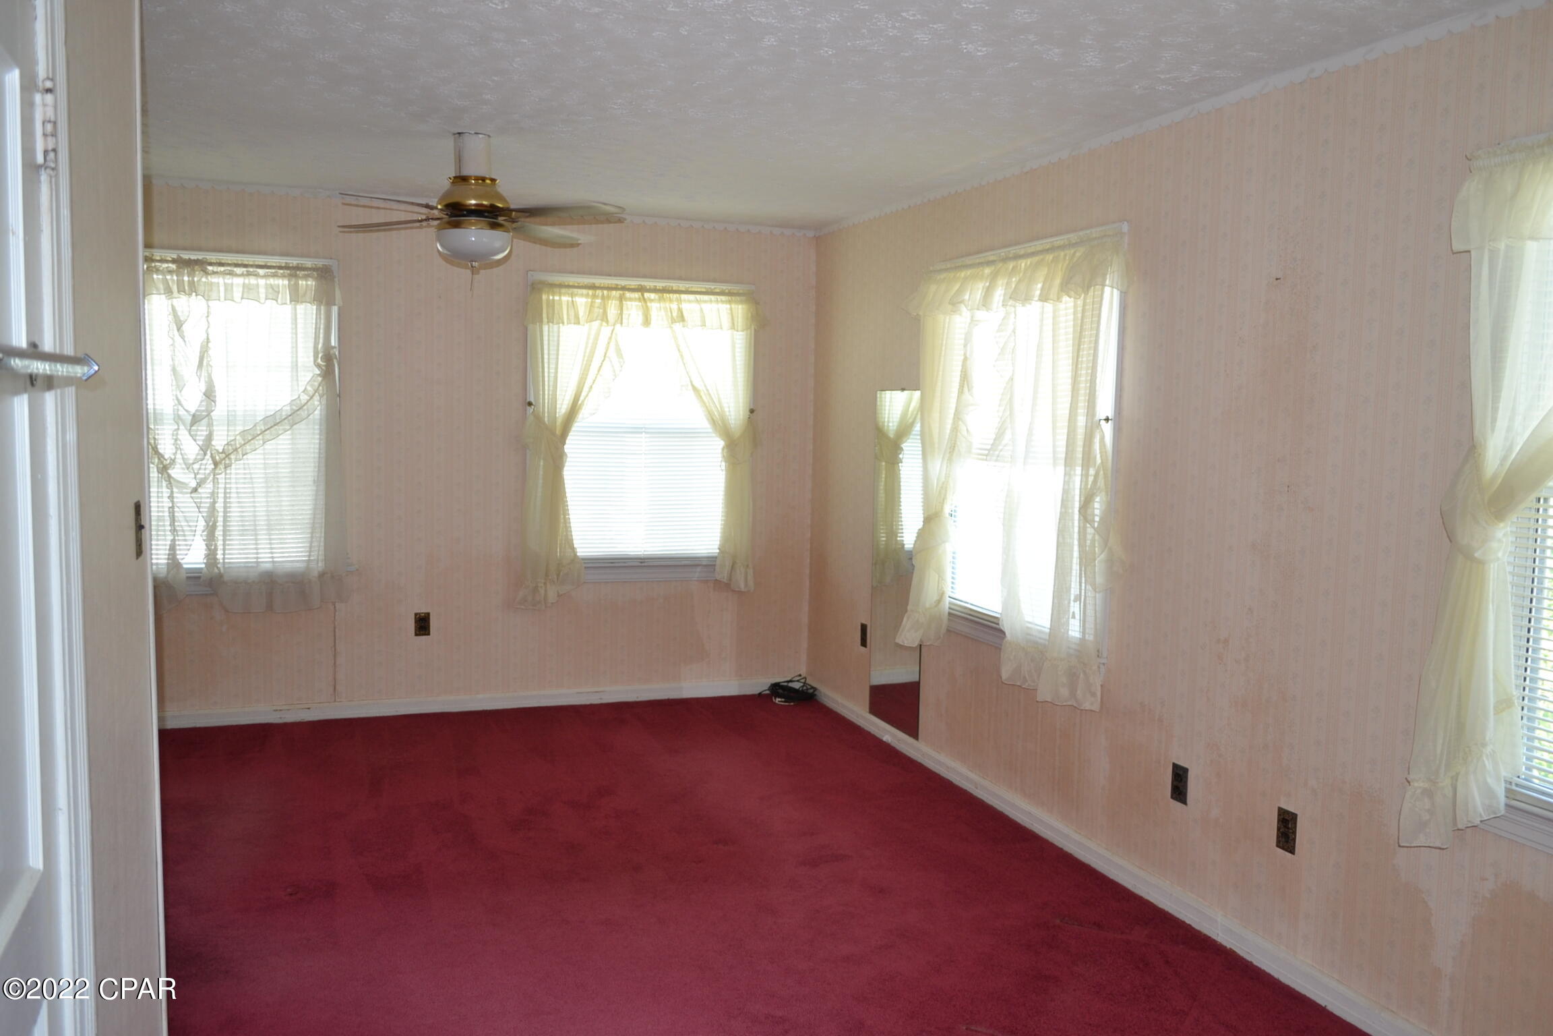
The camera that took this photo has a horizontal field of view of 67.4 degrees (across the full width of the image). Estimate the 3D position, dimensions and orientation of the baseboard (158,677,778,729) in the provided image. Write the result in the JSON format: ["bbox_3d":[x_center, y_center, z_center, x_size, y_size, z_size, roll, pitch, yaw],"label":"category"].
[{"bbox_3d":[-1.398,0.903,5.717,3.255,0.080,0.019,0,6,-19],"label":"baseboard"}]

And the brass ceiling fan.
[{"bbox_3d":[-1.057,-1.103,4.042,1.100,0.441,1.100,-1,6,-21],"label":"brass ceiling fan"}]

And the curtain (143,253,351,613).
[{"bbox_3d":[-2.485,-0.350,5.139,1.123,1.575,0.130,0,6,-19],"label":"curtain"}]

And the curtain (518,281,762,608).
[{"bbox_3d":[-0.660,-0.357,5.772,1.200,1.585,0.130,0,6,-19],"label":"curtain"}]

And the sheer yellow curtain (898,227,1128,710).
[{"bbox_3d":[0.810,-0.191,4.372,0.130,1.583,1.440,-1,6,-21],"label":"sheer yellow curtain"}]

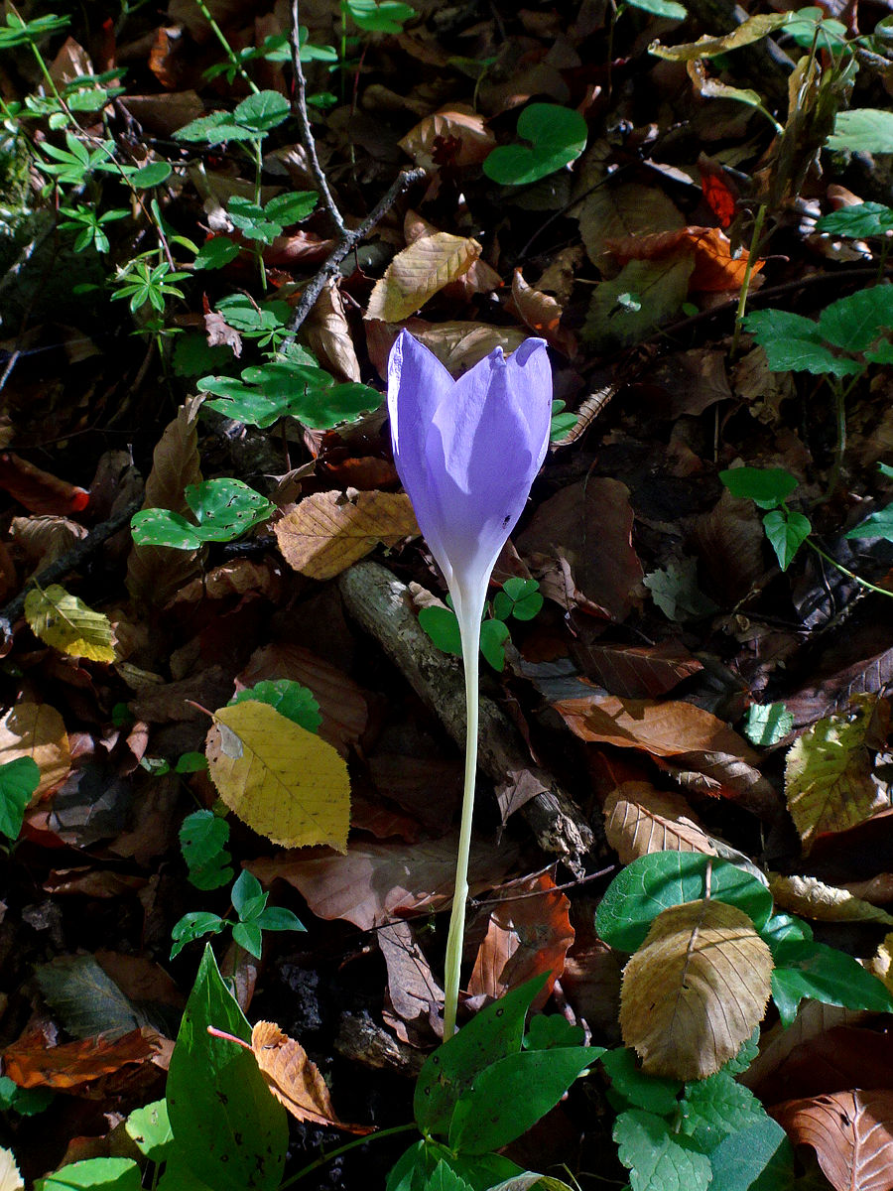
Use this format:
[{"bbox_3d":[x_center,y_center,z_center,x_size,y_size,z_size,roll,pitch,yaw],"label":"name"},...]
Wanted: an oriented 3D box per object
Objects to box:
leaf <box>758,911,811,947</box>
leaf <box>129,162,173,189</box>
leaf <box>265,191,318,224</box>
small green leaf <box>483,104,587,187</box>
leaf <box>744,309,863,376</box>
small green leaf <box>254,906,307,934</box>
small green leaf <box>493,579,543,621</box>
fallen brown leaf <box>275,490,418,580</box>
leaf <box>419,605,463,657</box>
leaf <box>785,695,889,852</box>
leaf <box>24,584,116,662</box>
[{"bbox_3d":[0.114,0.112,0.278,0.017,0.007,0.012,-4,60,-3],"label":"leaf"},{"bbox_3d":[-0.190,-0.272,0.535,0.030,0.005,0.023,-39,69,-19],"label":"leaf"},{"bbox_3d":[-0.092,-0.235,0.500,0.036,0.006,0.024,-27,67,-12],"label":"leaf"},{"bbox_3d":[0.049,-0.249,0.459,0.052,0.010,0.069,42,72,16],"label":"small green leaf"},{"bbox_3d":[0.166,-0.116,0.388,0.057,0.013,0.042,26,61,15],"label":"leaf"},{"bbox_3d":[-0.052,0.103,0.262,0.017,0.005,0.008,10,51,9],"label":"small green leaf"},{"bbox_3d":[0.029,0.001,0.335,0.020,0.004,0.020,-4,58,-3],"label":"small green leaf"},{"bbox_3d":[-0.044,-0.028,0.371,0.065,0.012,0.047,-3,60,-2],"label":"fallen brown leaf"},{"bbox_3d":[-0.001,0.016,0.360,0.023,0.005,0.024,13,61,7],"label":"leaf"},{"bbox_3d":[0.158,0.072,0.335,0.036,0.014,0.070,27,70,10],"label":"leaf"},{"bbox_3d":[-0.164,0.012,0.360,0.057,0.010,0.025,33,67,16],"label":"leaf"}]

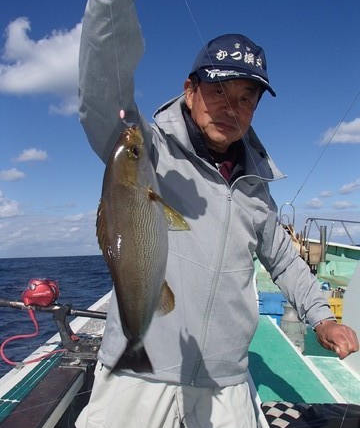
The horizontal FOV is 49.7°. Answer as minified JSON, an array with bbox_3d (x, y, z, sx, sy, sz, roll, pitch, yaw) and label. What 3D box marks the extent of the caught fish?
[{"bbox_3d":[-0.065,0.060,0.680,0.145,0.425,0.075,1,-6,-18],"label":"caught fish"}]

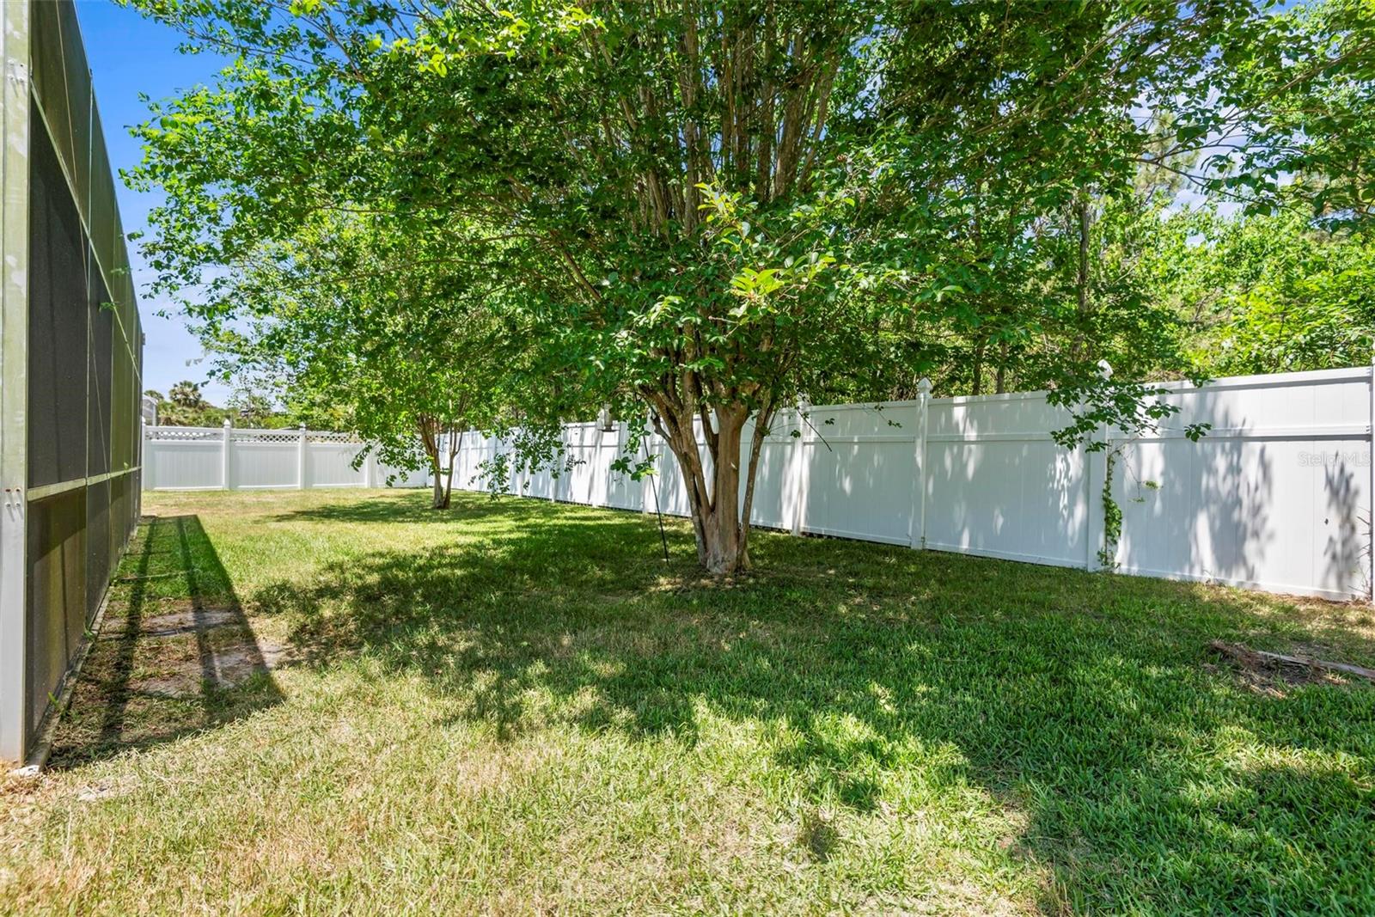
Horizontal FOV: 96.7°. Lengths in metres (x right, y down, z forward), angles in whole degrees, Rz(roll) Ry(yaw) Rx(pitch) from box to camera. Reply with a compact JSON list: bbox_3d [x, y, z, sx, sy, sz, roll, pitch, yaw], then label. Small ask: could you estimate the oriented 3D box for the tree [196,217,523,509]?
[{"bbox_3d":[-6.650,-2.000,12.700,6.500,6.100,5.800,1,0,-27],"label":"tree"}]

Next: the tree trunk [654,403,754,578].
[{"bbox_3d":[0.165,0.280,5.900,0.920,1.700,0.720,1,0,0],"label":"tree trunk"}]

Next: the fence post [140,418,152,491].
[{"bbox_3d":[-15.400,-0.100,17.250,0.135,2.100,0.135,1,0,-40],"label":"fence post"}]

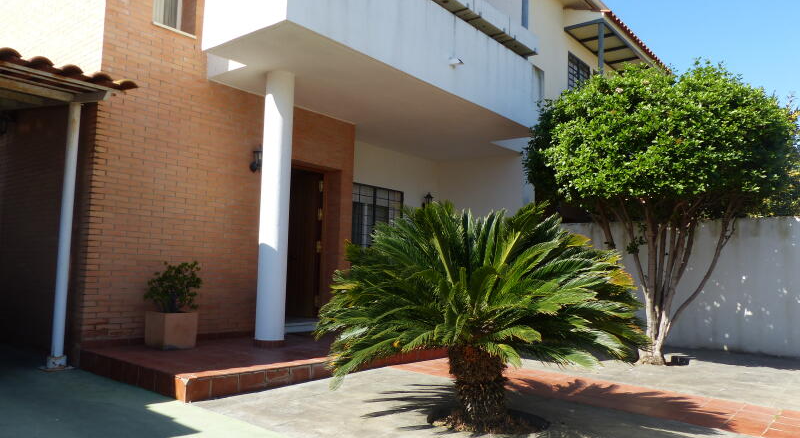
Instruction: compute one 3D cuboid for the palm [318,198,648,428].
[{"bbox_3d":[0.595,0.665,4.094,2.171,1.516,2.171,-2,-6,40],"label":"palm"}]

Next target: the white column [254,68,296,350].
[{"bbox_3d":[-1.379,-0.126,6.422,0.302,3.017,0.302,1,-5,0],"label":"white column"}]

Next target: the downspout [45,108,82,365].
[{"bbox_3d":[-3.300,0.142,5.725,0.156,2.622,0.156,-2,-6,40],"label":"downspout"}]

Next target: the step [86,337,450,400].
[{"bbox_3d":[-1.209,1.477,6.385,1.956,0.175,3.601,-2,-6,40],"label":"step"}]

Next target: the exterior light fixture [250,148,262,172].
[{"bbox_3d":[-1.746,-0.747,7.204,0.226,0.328,0.193,-2,-6,40],"label":"exterior light fixture"}]

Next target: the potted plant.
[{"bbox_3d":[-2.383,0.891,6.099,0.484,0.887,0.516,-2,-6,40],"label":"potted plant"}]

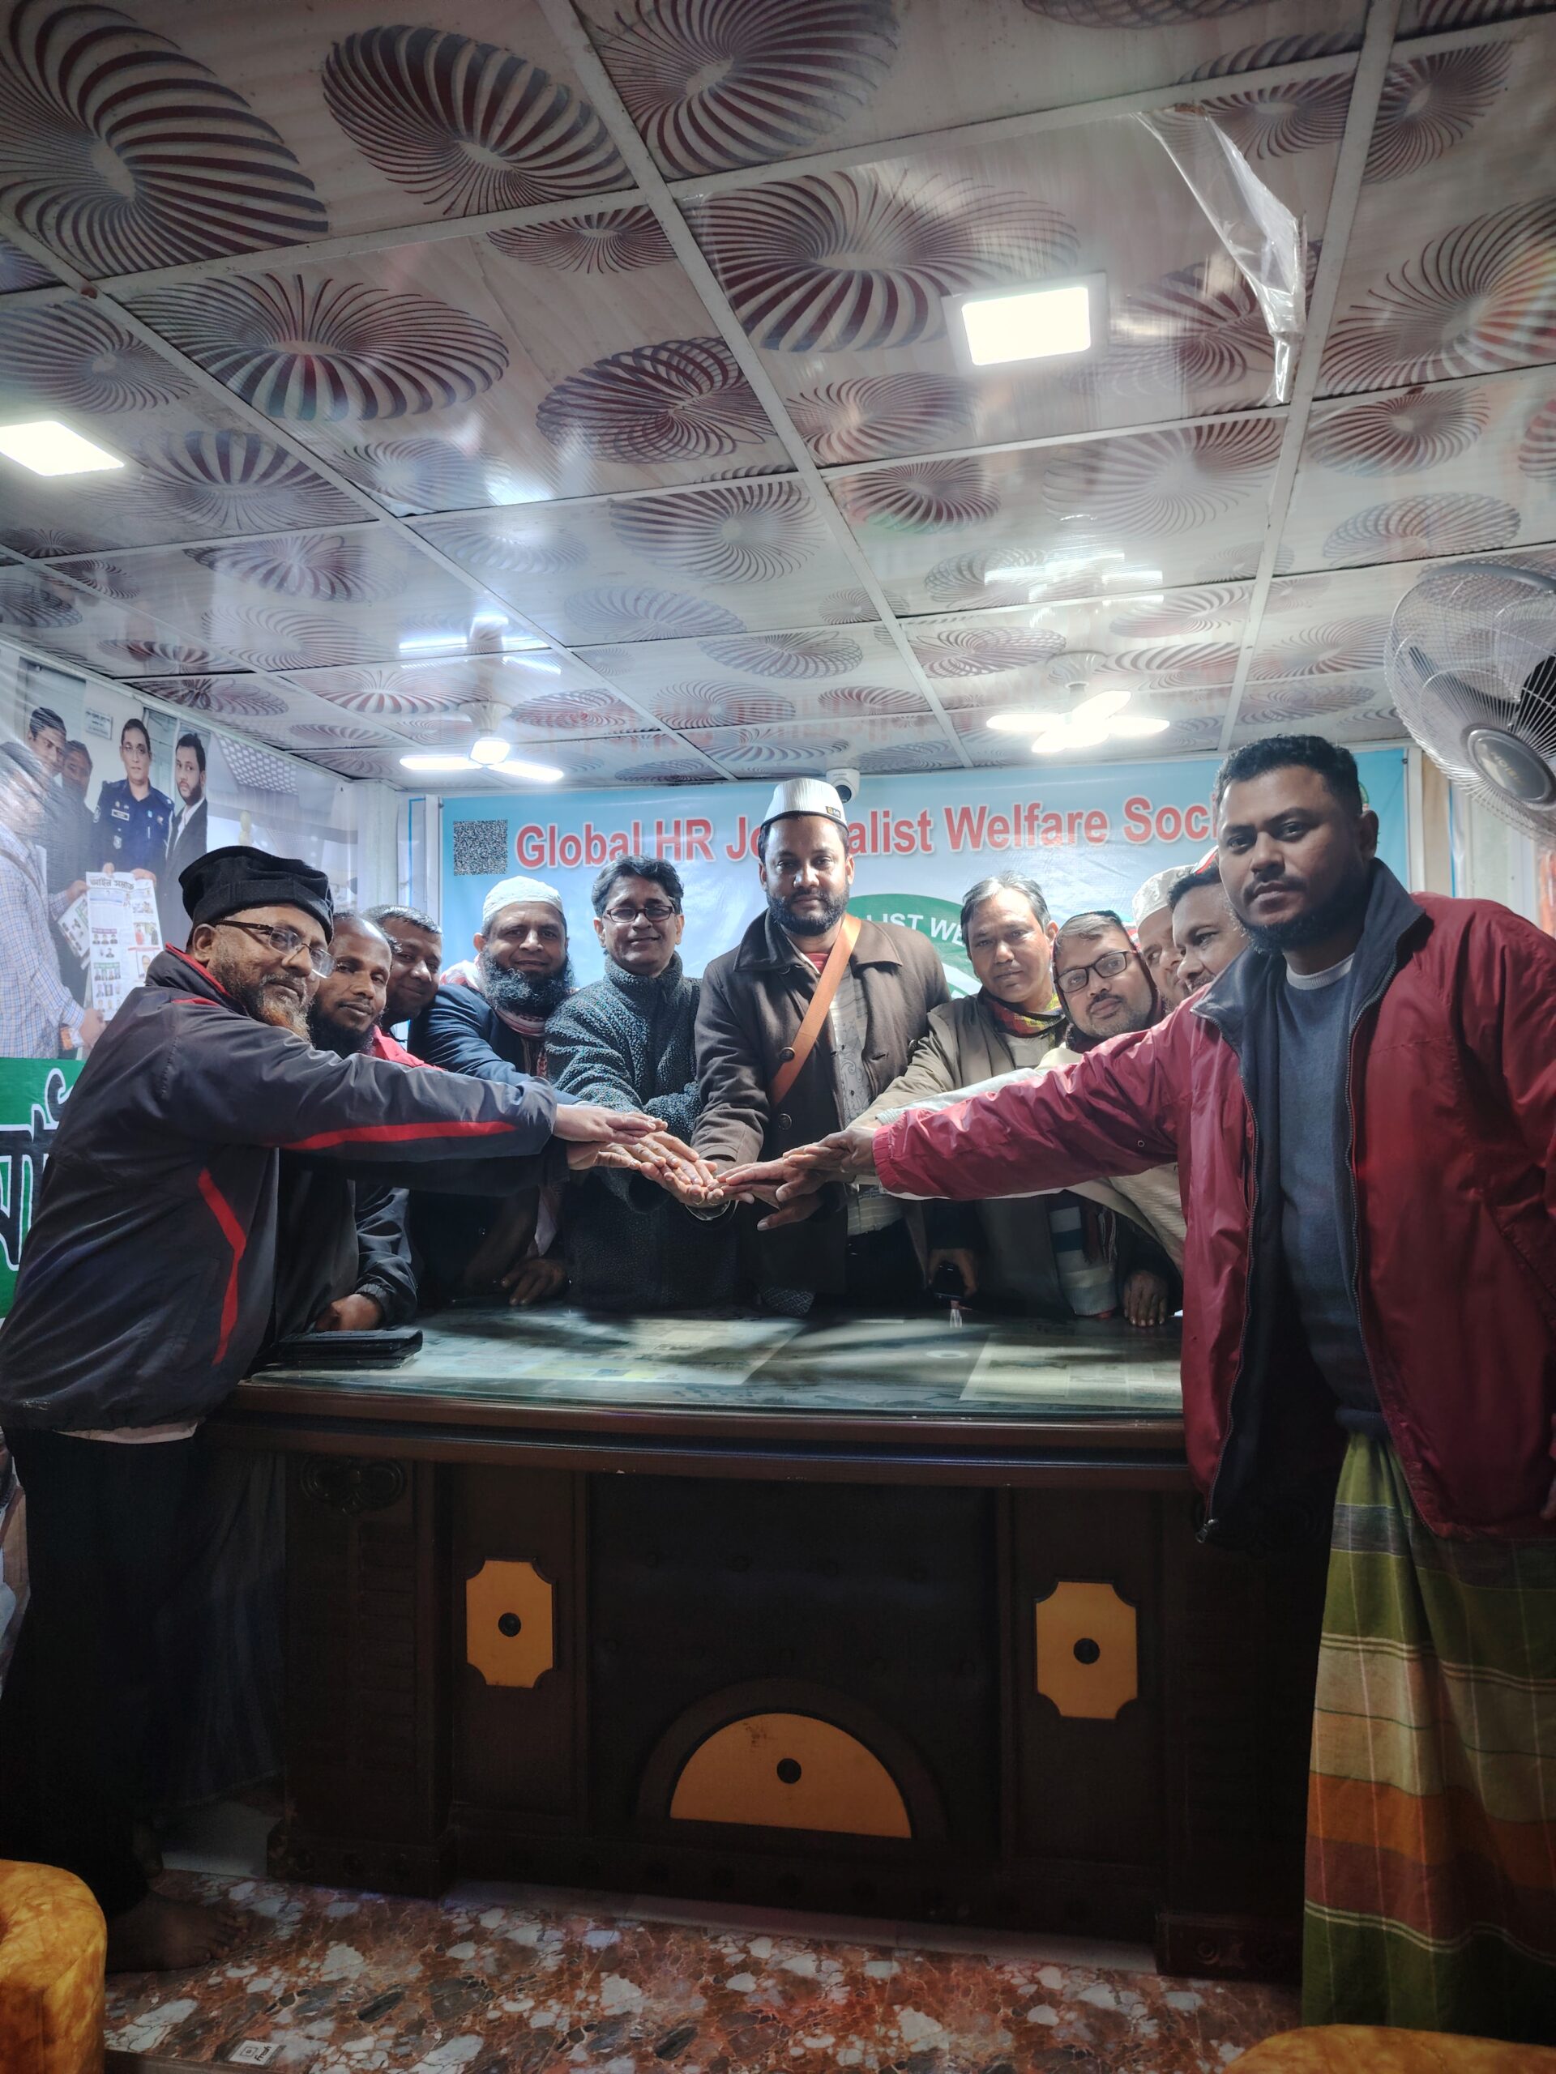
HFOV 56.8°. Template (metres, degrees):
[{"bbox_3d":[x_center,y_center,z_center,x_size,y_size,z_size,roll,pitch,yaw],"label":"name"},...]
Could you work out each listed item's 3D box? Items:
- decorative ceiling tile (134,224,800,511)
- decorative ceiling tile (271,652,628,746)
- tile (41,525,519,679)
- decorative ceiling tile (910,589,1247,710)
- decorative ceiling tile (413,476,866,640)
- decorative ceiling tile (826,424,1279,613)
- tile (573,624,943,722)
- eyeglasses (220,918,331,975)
[{"bbox_3d":[-0.329,-0.759,1.685,0.595,0.018,0.595,-1,-3,15],"label":"decorative ceiling tile"},{"bbox_3d":[-0.615,-0.701,3.008,0.595,0.018,0.595,-1,-3,15],"label":"decorative ceiling tile"},{"bbox_3d":[-0.770,-0.726,2.427,0.595,0.018,0.595,-1,-3,15],"label":"tile"},{"bbox_3d":[0.575,-0.727,2.726,0.595,0.018,0.595,-1,-3,15],"label":"decorative ceiling tile"},{"bbox_3d":[-0.174,-0.733,2.272,0.595,0.018,0.595,-1,-3,15],"label":"decorative ceiling tile"},{"bbox_3d":[0.419,-0.751,2.130,0.595,0.018,0.595,-1,-3,15],"label":"decorative ceiling tile"},{"bbox_3d":[-0.016,-0.710,2.872,0.595,0.018,0.595,-1,-3,15],"label":"tile"},{"bbox_3d":[-0.721,-0.131,2.055,0.140,0.045,0.140,7,-8,27],"label":"eyeglasses"}]

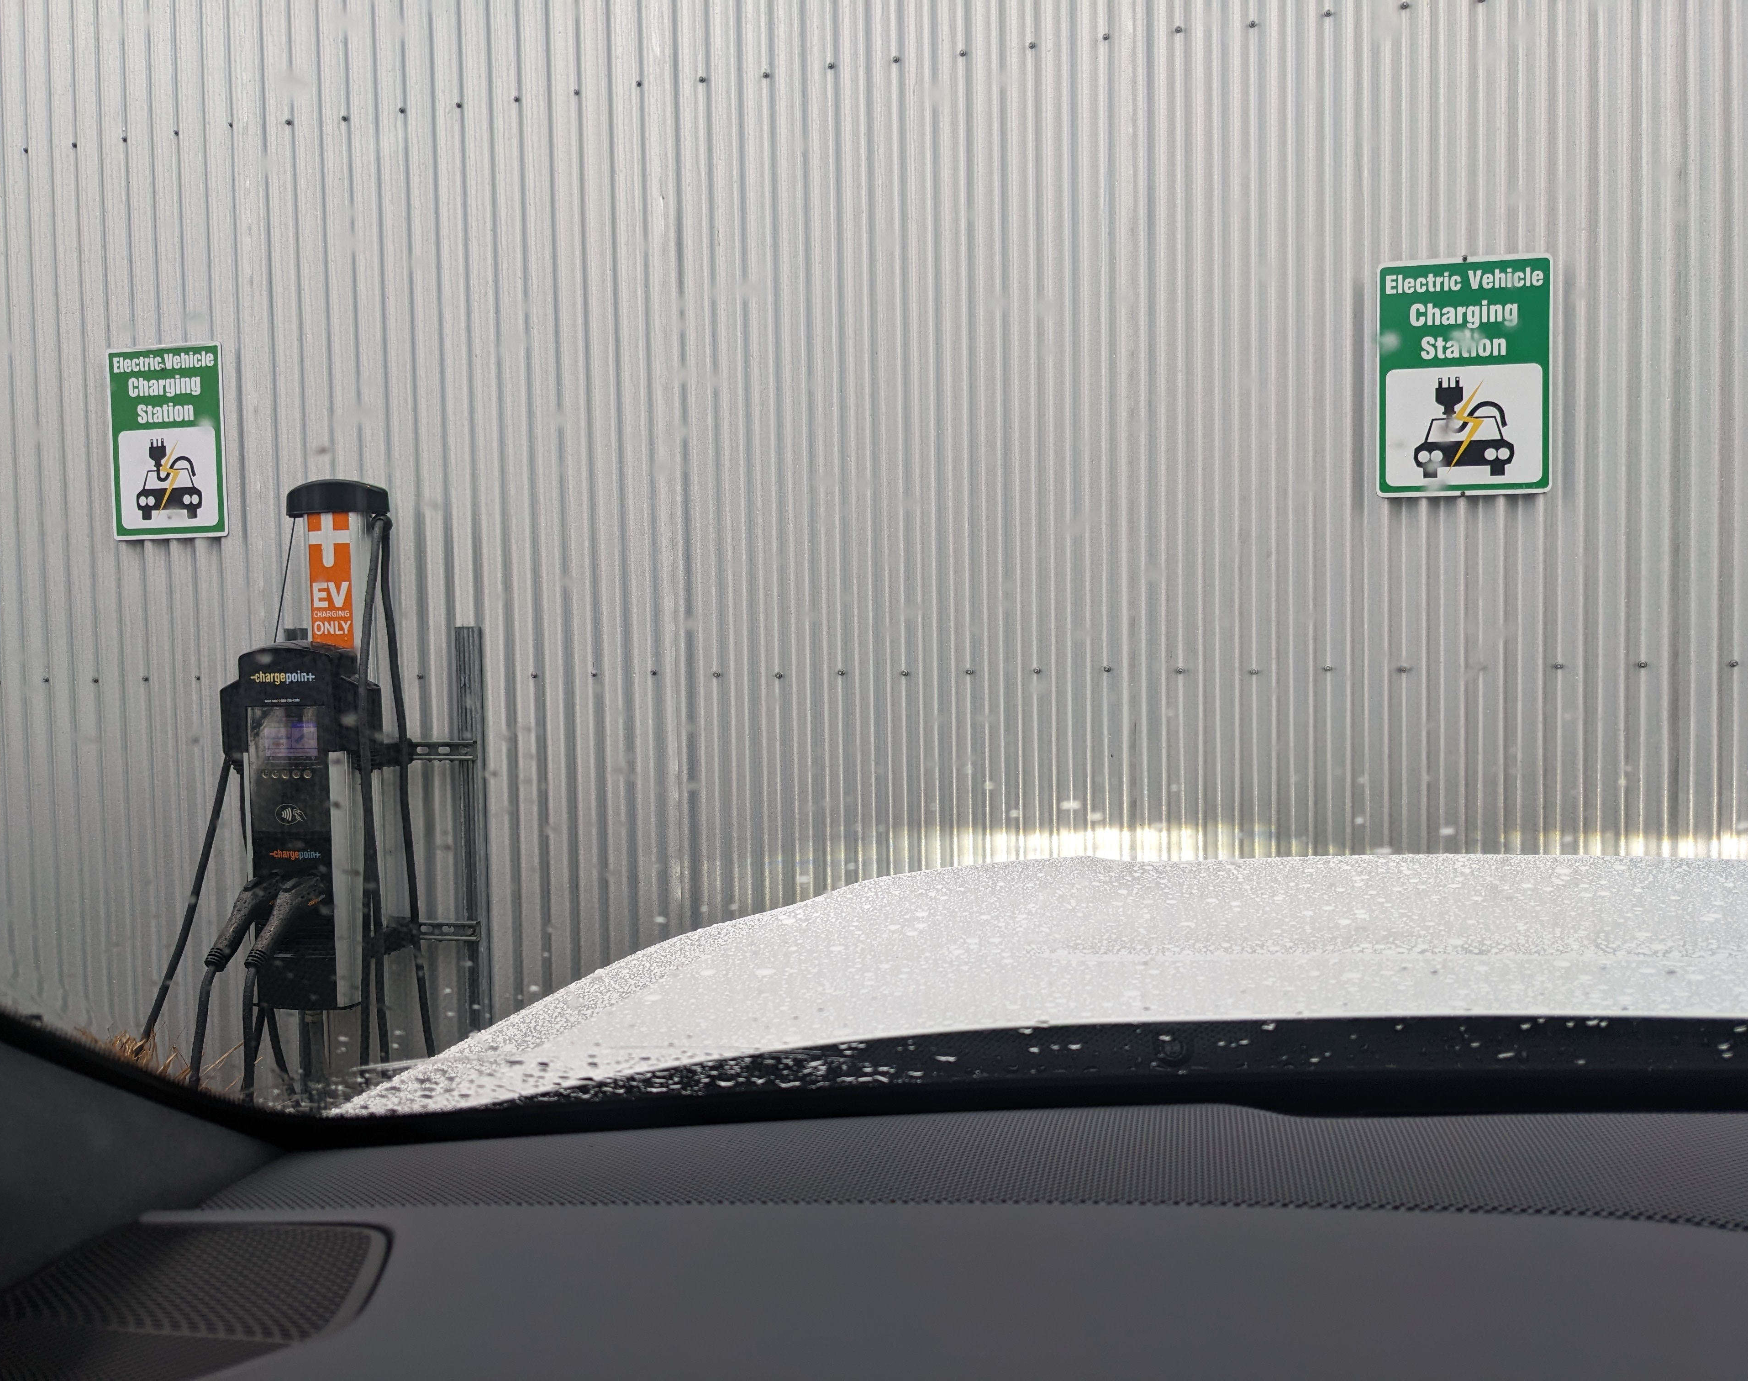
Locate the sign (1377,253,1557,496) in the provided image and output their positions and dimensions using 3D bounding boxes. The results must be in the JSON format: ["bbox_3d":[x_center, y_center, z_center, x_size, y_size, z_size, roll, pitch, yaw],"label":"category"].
[{"bbox_3d":[1.090,-0.578,2.653,0.303,0.439,0.016,0,3,13],"label":"sign"}]

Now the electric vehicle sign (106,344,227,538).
[{"bbox_3d":[-1.600,-0.561,3.253,0.301,0.439,0.016,0,3,13],"label":"electric vehicle sign"}]

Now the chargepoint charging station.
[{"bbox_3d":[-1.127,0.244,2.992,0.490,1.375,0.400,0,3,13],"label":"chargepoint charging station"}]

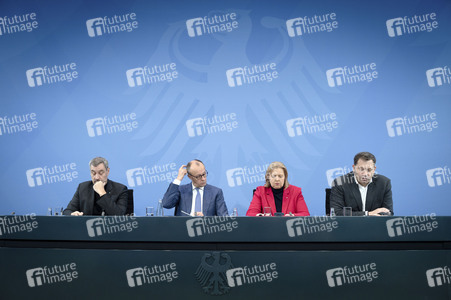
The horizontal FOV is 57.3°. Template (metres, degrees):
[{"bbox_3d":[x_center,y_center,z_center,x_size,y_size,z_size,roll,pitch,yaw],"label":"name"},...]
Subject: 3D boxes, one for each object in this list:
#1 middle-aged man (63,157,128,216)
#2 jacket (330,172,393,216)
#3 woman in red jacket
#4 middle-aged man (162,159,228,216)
[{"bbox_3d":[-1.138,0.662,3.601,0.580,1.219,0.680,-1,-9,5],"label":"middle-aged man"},{"bbox_3d":[1.168,0.497,3.546,0.550,0.627,0.480,-1,-9,7],"label":"jacket"},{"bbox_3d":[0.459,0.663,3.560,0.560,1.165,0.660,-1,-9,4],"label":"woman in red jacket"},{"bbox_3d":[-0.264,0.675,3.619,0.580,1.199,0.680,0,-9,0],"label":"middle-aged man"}]

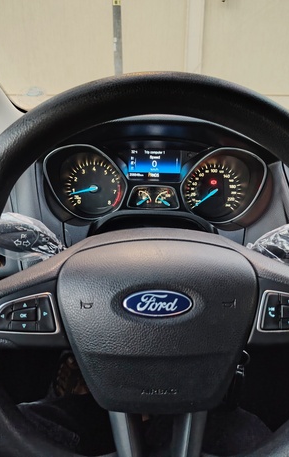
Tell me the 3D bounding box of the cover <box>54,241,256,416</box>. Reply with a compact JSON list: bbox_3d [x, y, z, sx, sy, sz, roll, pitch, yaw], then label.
[{"bbox_3d":[0.011,0.081,0.277,0.171,0.148,0.052,0,-2,0],"label":"cover"}]

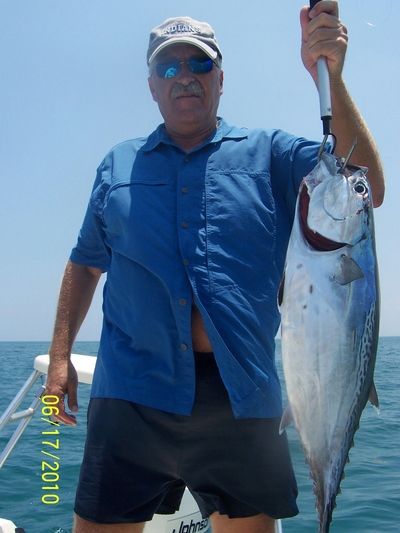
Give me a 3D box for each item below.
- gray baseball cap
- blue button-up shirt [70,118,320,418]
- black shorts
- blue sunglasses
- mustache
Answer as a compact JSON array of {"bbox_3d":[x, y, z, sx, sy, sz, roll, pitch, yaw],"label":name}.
[{"bbox_3d":[-0.038,-0.543,1.393,0.180,0.140,0.265,6,4,2],"label":"gray baseball cap"},{"bbox_3d":[-0.015,-0.015,1.363,0.590,0.710,0.340,-1,-7,6],"label":"blue button-up shirt"},{"bbox_3d":[-0.030,0.349,1.296,0.510,0.400,0.310,-1,-7,6],"label":"black shorts"},{"bbox_3d":[-0.032,-0.459,1.372,0.142,0.045,0.130,6,4,2],"label":"blue sunglasses"},{"bbox_3d":[-0.029,-0.406,1.310,0.078,0.034,0.030,6,4,2],"label":"mustache"}]

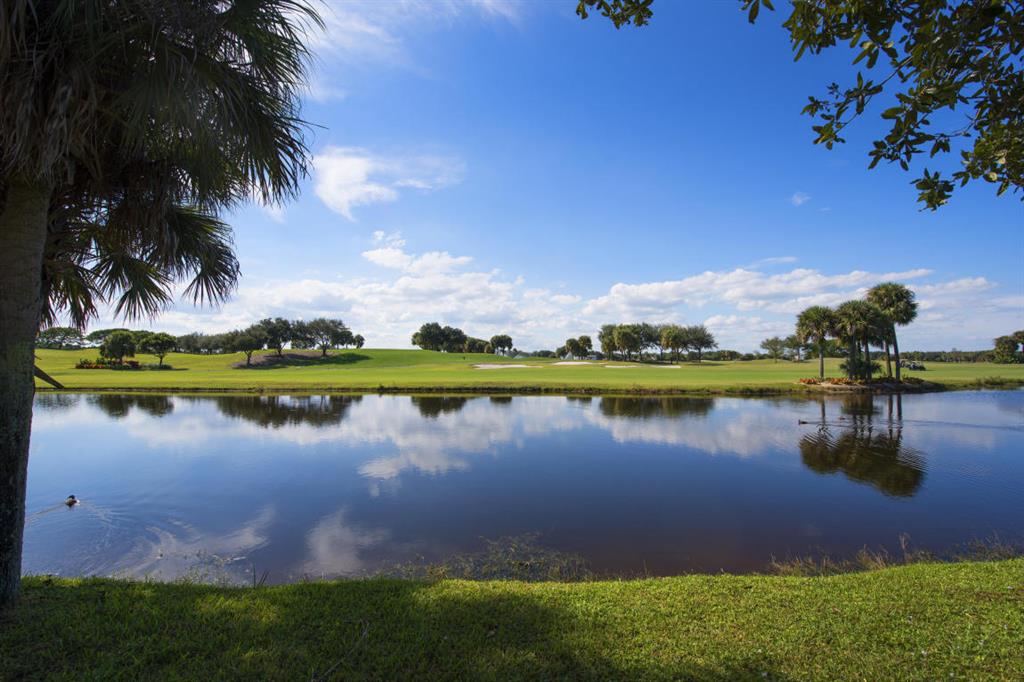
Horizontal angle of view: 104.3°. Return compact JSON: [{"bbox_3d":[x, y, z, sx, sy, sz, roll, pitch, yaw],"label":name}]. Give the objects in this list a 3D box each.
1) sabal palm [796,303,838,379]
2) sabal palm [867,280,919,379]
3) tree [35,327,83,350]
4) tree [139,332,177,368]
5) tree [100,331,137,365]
[{"bbox_3d":[33.170,0.133,43.225,3.700,8.070,3.700,-2,-4,37],"label":"sabal palm"},{"bbox_3d":[41.225,-1.046,43.132,4.100,10.610,4.100,-3,-4,44],"label":"sabal palm"},{"bbox_3d":[-174.568,-0.738,153.243,12.000,8.940,12.000,-3,-4,41],"label":"tree"},{"bbox_3d":[-77.981,2.092,87.572,6.100,7.810,6.100,3,-4,-42],"label":"tree"},{"bbox_3d":[-87.397,1.774,88.194,5.900,7.960,5.900,3,-4,-45],"label":"tree"}]

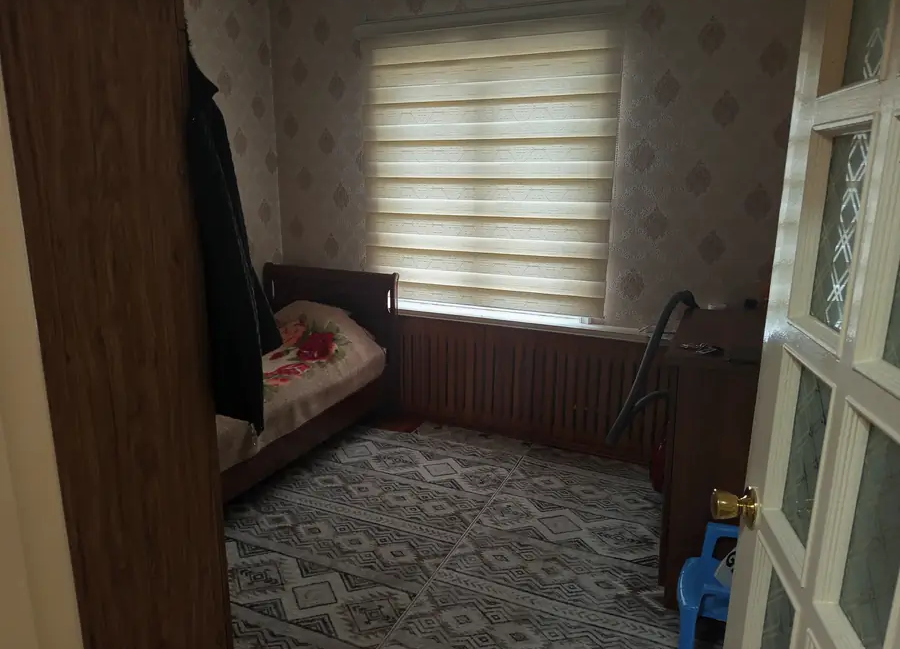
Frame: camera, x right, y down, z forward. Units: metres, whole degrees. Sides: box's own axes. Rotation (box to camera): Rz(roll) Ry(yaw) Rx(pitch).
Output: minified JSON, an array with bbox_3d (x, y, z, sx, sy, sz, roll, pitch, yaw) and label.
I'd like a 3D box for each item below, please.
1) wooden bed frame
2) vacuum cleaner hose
[{"bbox_3d":[-1.155,0.295,3.023,0.950,0.925,2.060,6,13,24],"label":"wooden bed frame"},{"bbox_3d":[0.928,0.222,2.901,0.367,0.788,0.220,6,13,23],"label":"vacuum cleaner hose"}]

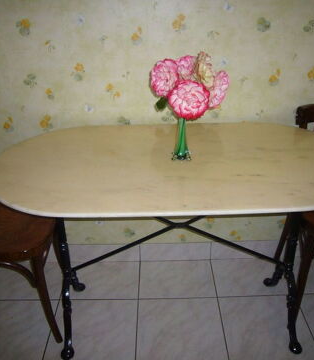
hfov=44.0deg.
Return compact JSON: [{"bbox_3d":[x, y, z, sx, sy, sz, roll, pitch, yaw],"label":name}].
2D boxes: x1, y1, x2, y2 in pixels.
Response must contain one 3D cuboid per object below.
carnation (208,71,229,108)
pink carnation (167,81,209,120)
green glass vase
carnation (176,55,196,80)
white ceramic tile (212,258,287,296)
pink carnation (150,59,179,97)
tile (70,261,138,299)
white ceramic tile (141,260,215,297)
[{"bbox_3d":[0.185,-0.280,1.199,0.065,0.112,0.105,-3,22,36],"label":"carnation"},{"bbox_3d":[0.091,-0.234,1.143,0.122,0.118,0.070,-2,5,-3],"label":"pink carnation"},{"bbox_3d":[0.079,-0.151,1.232,0.060,0.175,0.060,-1,28,0],"label":"green glass vase"},{"bbox_3d":[0.094,-0.344,1.198,0.092,0.090,0.068,3,-5,6],"label":"carnation"},{"bbox_3d":[0.427,0.451,1.808,0.340,0.010,0.254,-1,28,0],"label":"white ceramic tile"},{"bbox_3d":[0.022,-0.304,1.151,0.100,0.112,0.068,12,4,23],"label":"pink carnation"},{"bbox_3d":[-0.253,0.462,1.805,0.340,0.010,0.254,-1,28,0],"label":"tile"},{"bbox_3d":[0.087,0.456,1.807,0.340,0.010,0.254,-1,28,0],"label":"white ceramic tile"}]

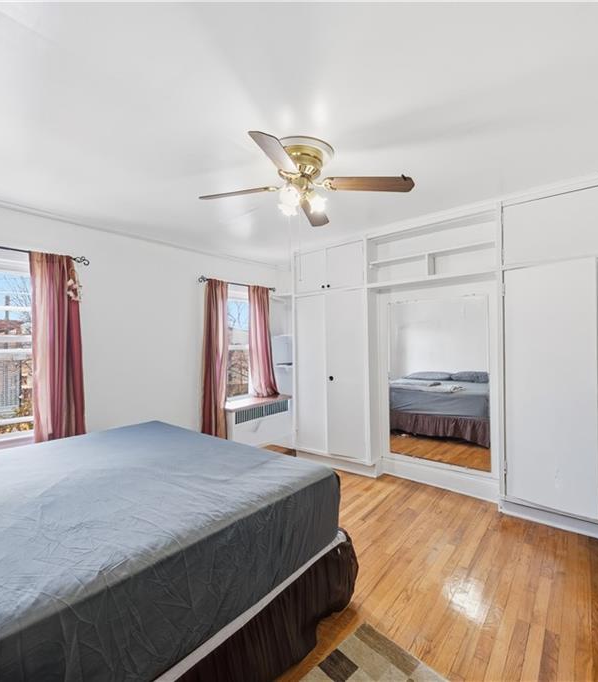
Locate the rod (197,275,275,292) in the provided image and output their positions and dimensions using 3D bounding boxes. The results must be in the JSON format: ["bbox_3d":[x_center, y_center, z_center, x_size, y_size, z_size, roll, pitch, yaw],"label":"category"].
[{"bbox_3d":[-0.759,-0.720,4.471,0.090,0.075,1.290,-1,-1,40],"label":"rod"}]

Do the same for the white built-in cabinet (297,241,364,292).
[{"bbox_3d":[0.505,-0.805,4.026,0.935,0.460,0.580,-1,-1,40],"label":"white built-in cabinet"}]

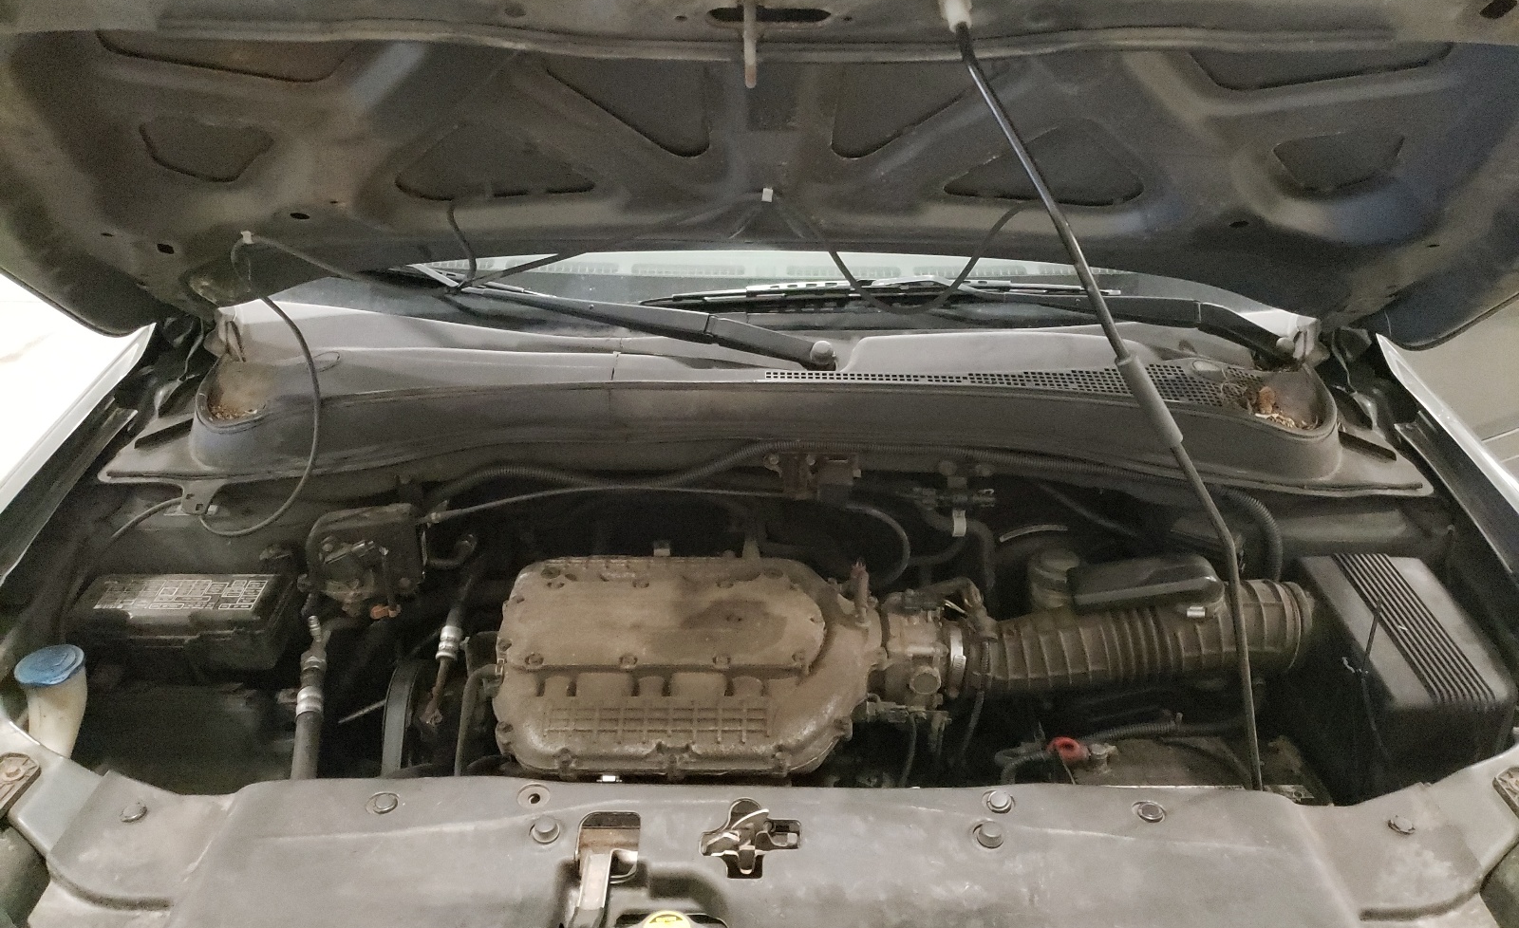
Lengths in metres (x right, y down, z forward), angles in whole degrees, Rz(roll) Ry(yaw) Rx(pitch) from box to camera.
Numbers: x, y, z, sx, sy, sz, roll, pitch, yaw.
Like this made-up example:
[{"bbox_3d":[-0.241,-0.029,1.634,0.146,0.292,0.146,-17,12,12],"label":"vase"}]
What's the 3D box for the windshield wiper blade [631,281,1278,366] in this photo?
[{"bbox_3d":[0.245,-0.168,1.375,0.770,0.060,0.100,3,45,1],"label":"windshield wiper blade"}]

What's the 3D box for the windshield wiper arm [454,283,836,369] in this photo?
[{"bbox_3d":[-0.165,-0.184,1.410,0.520,0.050,0.065,13,46,11],"label":"windshield wiper arm"}]

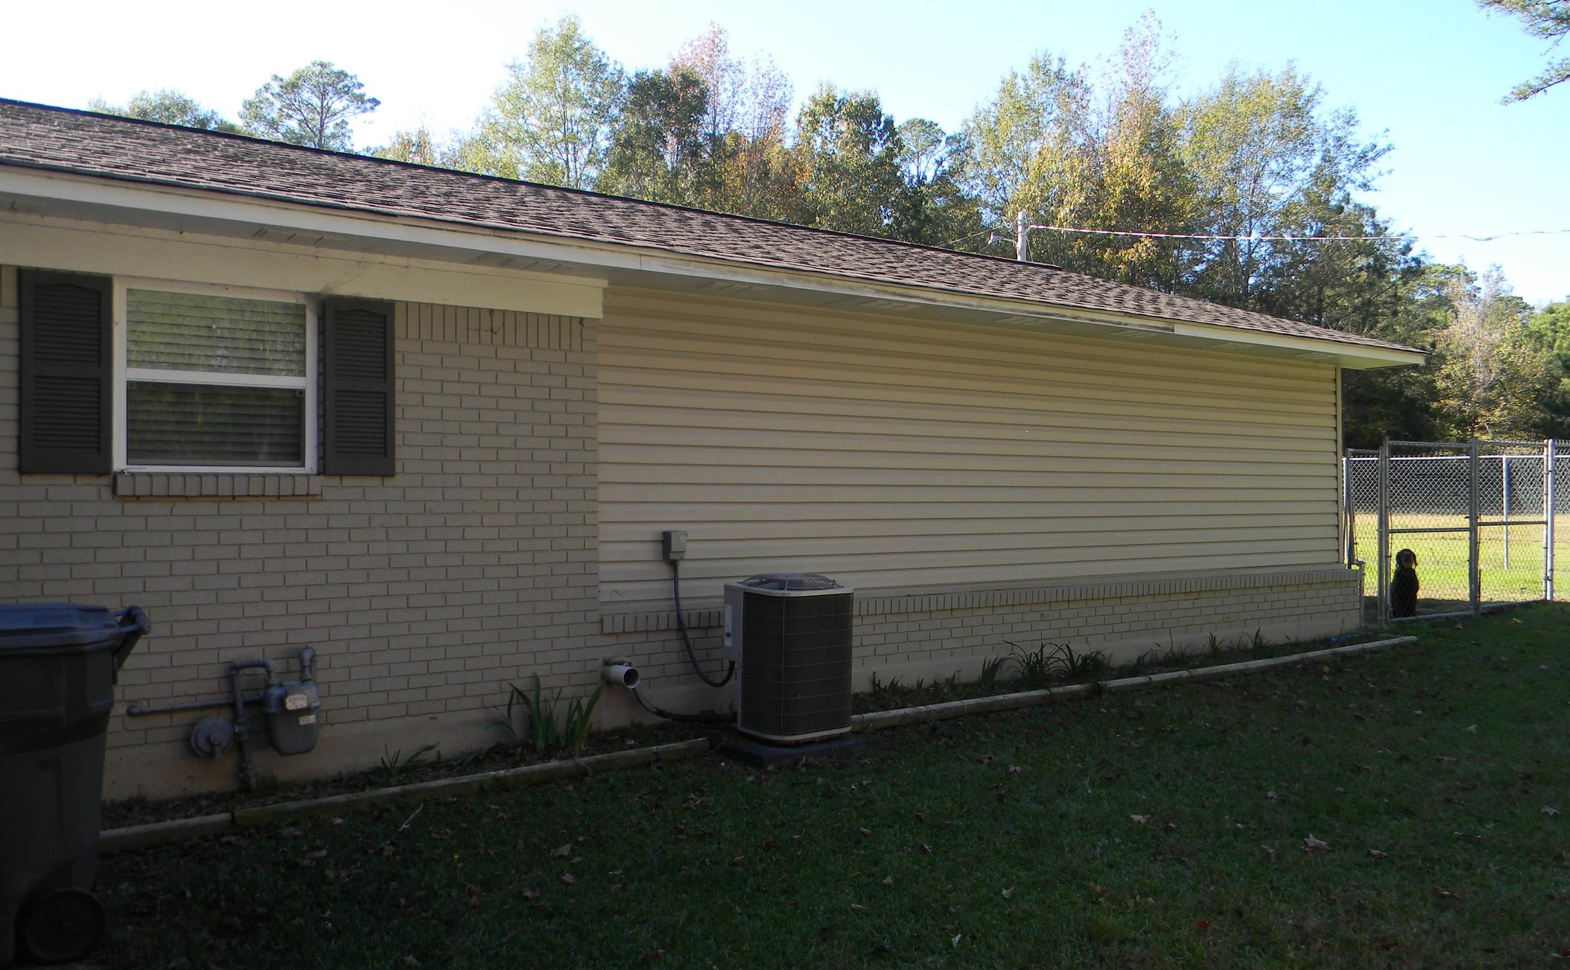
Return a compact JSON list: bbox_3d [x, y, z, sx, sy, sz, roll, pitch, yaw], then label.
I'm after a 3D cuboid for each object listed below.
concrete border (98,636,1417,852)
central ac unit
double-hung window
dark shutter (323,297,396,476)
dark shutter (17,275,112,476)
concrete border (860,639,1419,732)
[{"bbox_3d":[1.366,1.442,8.362,10.680,0.080,0.105,-1,0,-36],"label":"concrete border"},{"bbox_3d":[0.032,0.953,7.200,0.560,0.865,0.560,0,-1,-42],"label":"central ac unit"},{"bbox_3d":[-2.686,-0.496,6.038,0.895,0.885,0.080,0,-1,-36],"label":"double-hung window"},{"bbox_3d":[-2.132,-0.485,6.365,0.355,0.885,0.035,0,-1,-36],"label":"dark shutter"},{"bbox_3d":[-3.170,-0.489,5.601,0.360,0.885,0.035,0,-1,-36],"label":"dark shutter"},{"bbox_3d":[2.949,1.429,9.527,6.750,0.080,0.105,0,0,-36],"label":"concrete border"}]

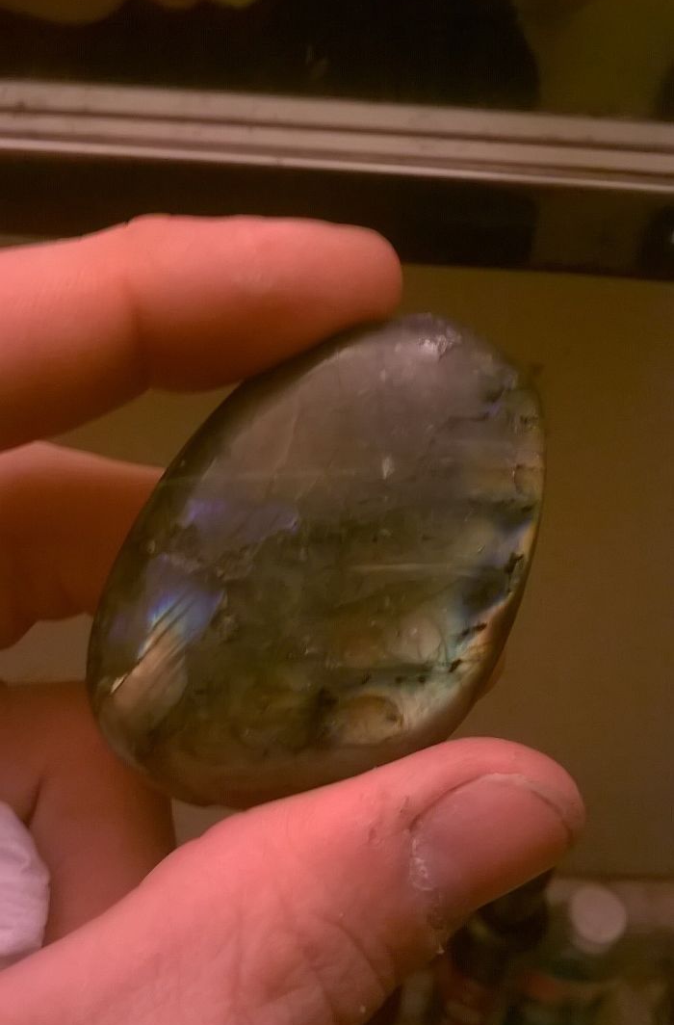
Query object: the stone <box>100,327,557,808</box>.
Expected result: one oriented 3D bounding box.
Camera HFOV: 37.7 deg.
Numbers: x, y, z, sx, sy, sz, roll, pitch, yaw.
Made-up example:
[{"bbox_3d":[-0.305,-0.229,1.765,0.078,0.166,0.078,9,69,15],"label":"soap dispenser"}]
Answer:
[{"bbox_3d":[-0.001,0.006,0.112,0.043,0.021,0.062,29,83,11],"label":"stone"}]

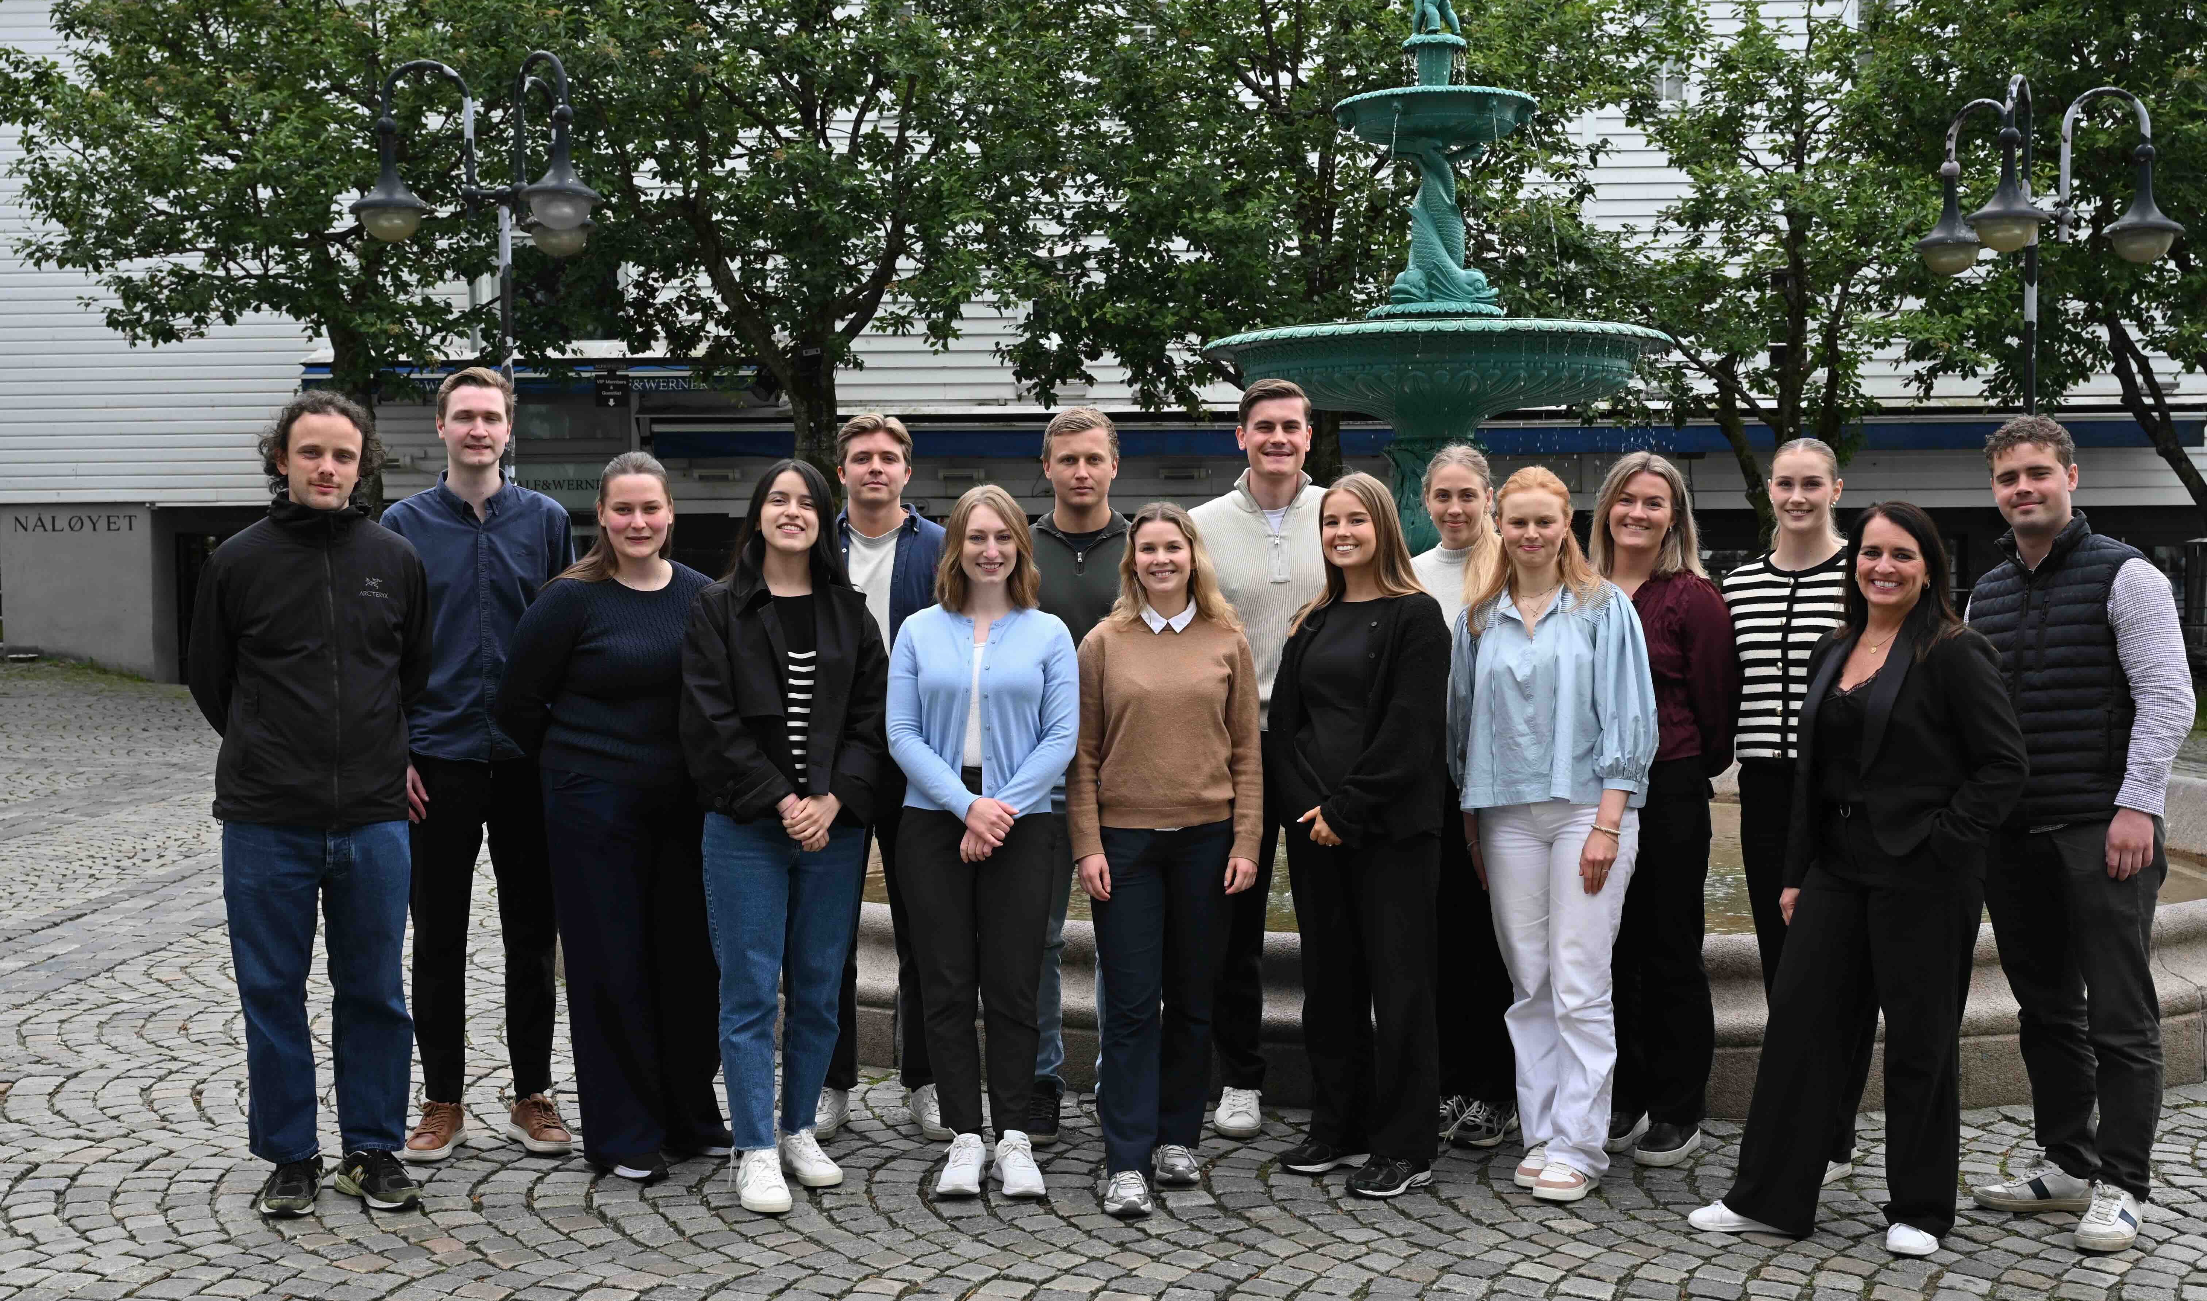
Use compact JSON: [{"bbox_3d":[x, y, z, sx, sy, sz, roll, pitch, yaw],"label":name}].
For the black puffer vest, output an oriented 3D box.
[{"bbox_3d":[2.147,0.045,5.270,0.420,0.700,0.310,1,2,36],"label":"black puffer vest"}]

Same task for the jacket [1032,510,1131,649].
[{"bbox_3d":[-0.057,-0.002,5.950,0.480,0.716,0.290,-1,3,0],"label":"jacket"}]

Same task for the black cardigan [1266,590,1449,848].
[{"bbox_3d":[0.614,0.167,5.620,0.440,0.610,0.330,1,2,28],"label":"black cardigan"}]

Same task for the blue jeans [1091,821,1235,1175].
[{"bbox_3d":[0.142,0.779,5.480,0.345,0.900,0.330,0,2,-3],"label":"blue jeans"}]

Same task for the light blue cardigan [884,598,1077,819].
[{"bbox_3d":[-0.285,0.144,5.550,0.450,0.520,0.310,0,2,0],"label":"light blue cardigan"}]

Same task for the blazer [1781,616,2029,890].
[{"bbox_3d":[1.771,0.229,5.150,0.490,0.600,0.340,1,2,34],"label":"blazer"}]

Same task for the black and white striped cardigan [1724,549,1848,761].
[{"bbox_3d":[1.684,0.013,5.660,0.400,0.520,0.270,1,4,27],"label":"black and white striped cardigan"}]

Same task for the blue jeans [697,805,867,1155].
[{"bbox_3d":[-0.755,0.762,5.500,0.375,0.826,0.280,-1,3,-8],"label":"blue jeans"}]

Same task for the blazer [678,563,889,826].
[{"bbox_3d":[-0.744,0.103,5.430,0.470,0.606,0.330,-1,3,-8],"label":"blazer"}]

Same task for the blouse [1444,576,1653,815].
[{"bbox_3d":[1.066,0.111,5.530,0.480,0.540,0.330,1,2,28],"label":"blouse"}]

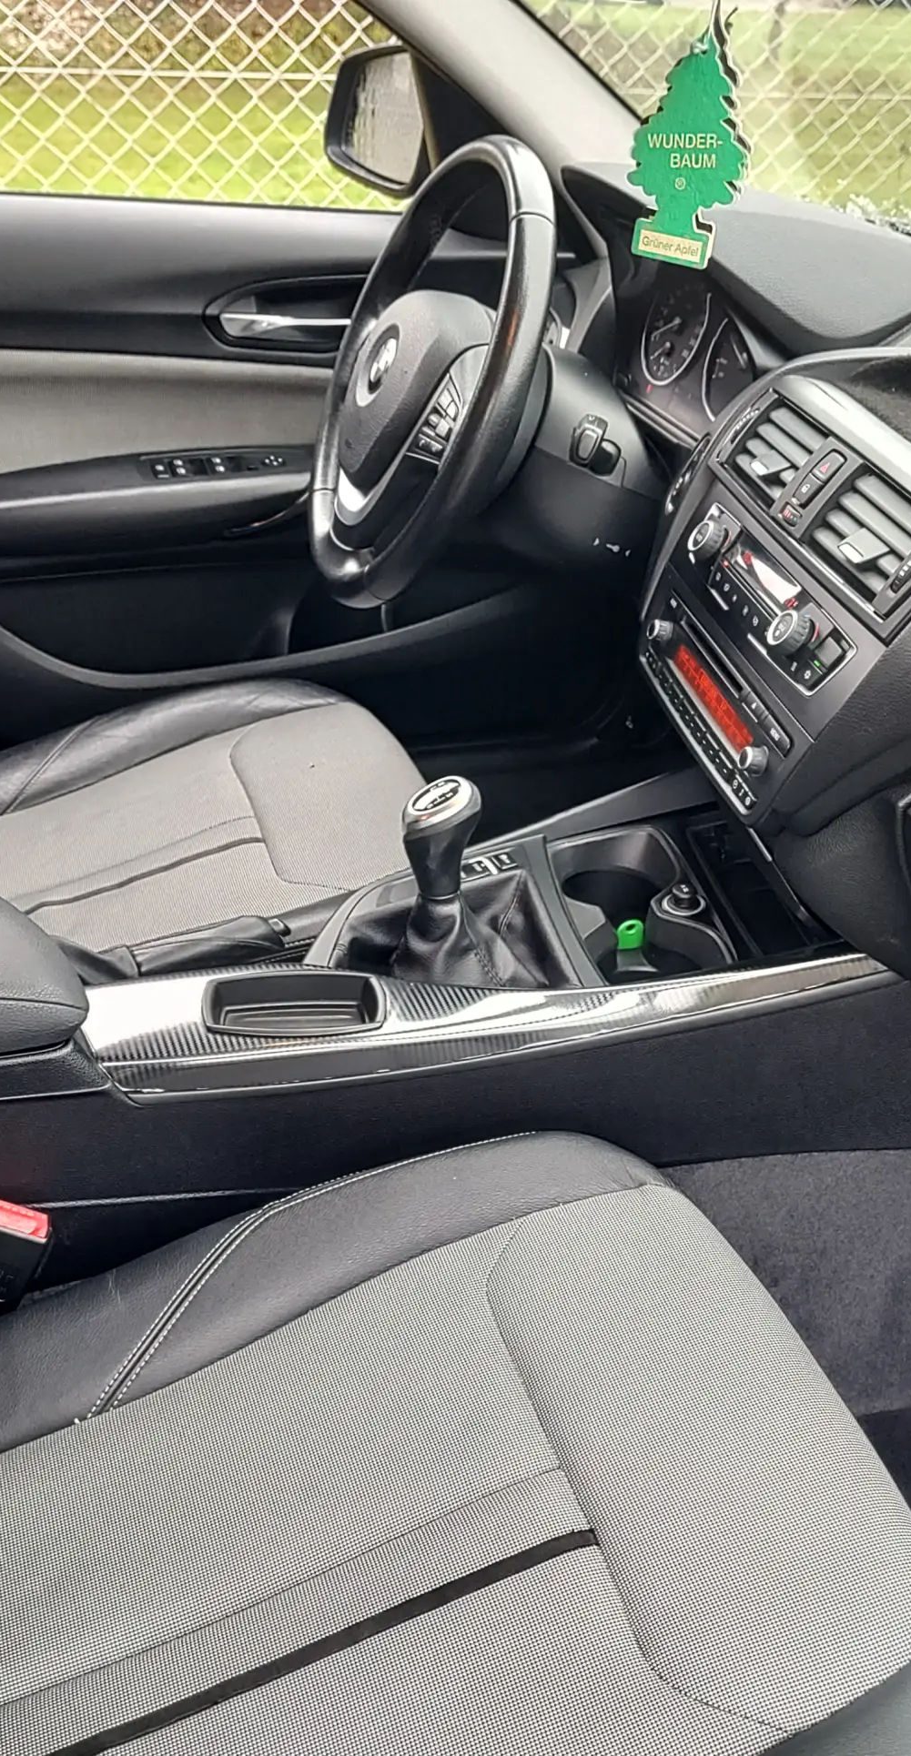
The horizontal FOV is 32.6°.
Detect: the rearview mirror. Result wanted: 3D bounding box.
[{"bbox_3d":[-0.048,-0.796,1.647,0.125,0.155,0.225,-15,35,-25],"label":"rearview mirror"}]

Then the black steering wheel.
[{"bbox_3d":[-0.009,-0.398,1.263,0.090,0.375,0.375,12,25,-28],"label":"black steering wheel"}]

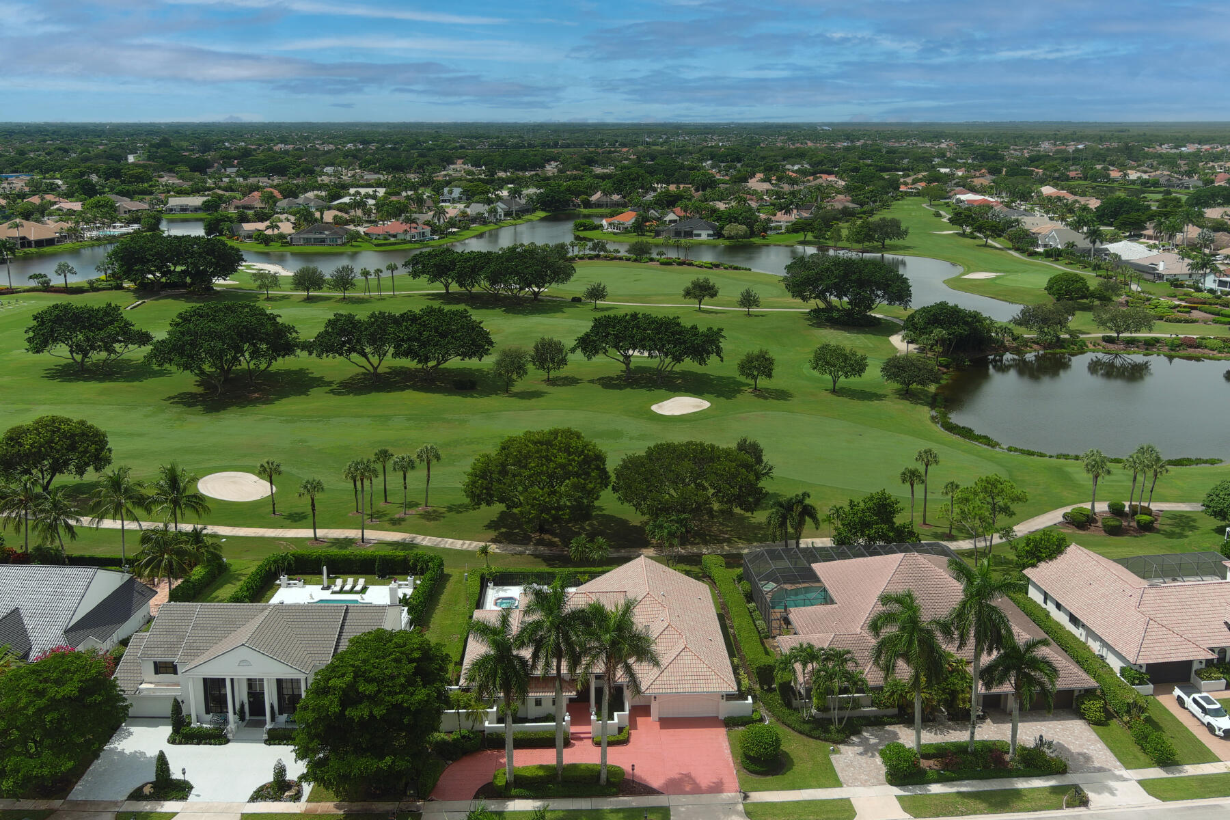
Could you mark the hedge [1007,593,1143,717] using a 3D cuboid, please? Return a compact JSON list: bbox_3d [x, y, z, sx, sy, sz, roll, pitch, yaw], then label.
[{"bbox_3d":[43.070,22.640,93.690,1.800,1.800,19.770,-2,16,-6],"label":"hedge"}]

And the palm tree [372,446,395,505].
[{"bbox_3d":[-30.410,8.734,130.790,2.980,7.680,2.980,0,16,0],"label":"palm tree"}]

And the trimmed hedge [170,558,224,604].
[{"bbox_3d":[-42.150,17.295,99.686,1.600,1.950,8.400,1,16,3],"label":"trimmed hedge"}]

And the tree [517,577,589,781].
[{"bbox_3d":[-4.445,20.437,73.788,5.560,17.280,5.560,0,16,0],"label":"tree"}]

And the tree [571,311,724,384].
[{"bbox_3d":[5.844,-11.246,177.924,27.353,12.718,16.959,0,16,0],"label":"tree"}]

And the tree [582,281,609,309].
[{"bbox_3d":[-5.038,-28.672,247.606,6.477,6.973,6.477,0,16,0],"label":"tree"}]

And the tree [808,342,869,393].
[{"bbox_3d":[41.840,-7.750,183.800,10.590,9.410,10.590,4,17,13],"label":"tree"}]

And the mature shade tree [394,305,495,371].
[{"bbox_3d":[-33.330,-12.580,190.950,19.110,14.690,18.160,-3,17,-10],"label":"mature shade tree"}]

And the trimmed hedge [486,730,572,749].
[{"bbox_3d":[-6.600,24.960,75.308,6.300,0.940,1.150,-1,16,-2],"label":"trimmed hedge"}]

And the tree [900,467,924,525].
[{"bbox_3d":[36.428,11.205,122.082,2.820,8.690,2.820,0,16,0],"label":"tree"}]

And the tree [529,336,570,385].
[{"bbox_3d":[-13.214,-10.020,196.437,7.972,8.895,7.972,-1,16,-4],"label":"tree"}]

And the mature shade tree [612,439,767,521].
[{"bbox_3d":[9.458,9.194,125.820,19.150,10.440,16.270,0,16,0],"label":"mature shade tree"}]

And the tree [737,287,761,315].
[{"bbox_3d":[34.860,-28.040,256.620,5.920,7.380,5.920,2,16,7],"label":"tree"}]

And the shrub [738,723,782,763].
[{"bbox_3d":[11.655,26.680,79.314,3.400,3.100,3.400,0,16,0],"label":"shrub"}]

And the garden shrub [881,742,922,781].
[{"bbox_3d":[22.688,27.831,78.788,3.161,2.547,3.161,5,17,18],"label":"garden shrub"}]

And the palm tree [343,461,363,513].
[{"bbox_3d":[-33.441,9.902,127.342,2.880,7.380,2.880,0,16,0],"label":"palm tree"}]

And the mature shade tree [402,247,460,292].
[{"bbox_3d":[-54.680,-41.940,296.668,17.526,13.686,16.124,-3,17,-9],"label":"mature shade tree"}]

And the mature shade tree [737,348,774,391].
[{"bbox_3d":[26.785,-7.653,189.498,7.087,8.217,7.087,2,17,8],"label":"mature shade tree"}]

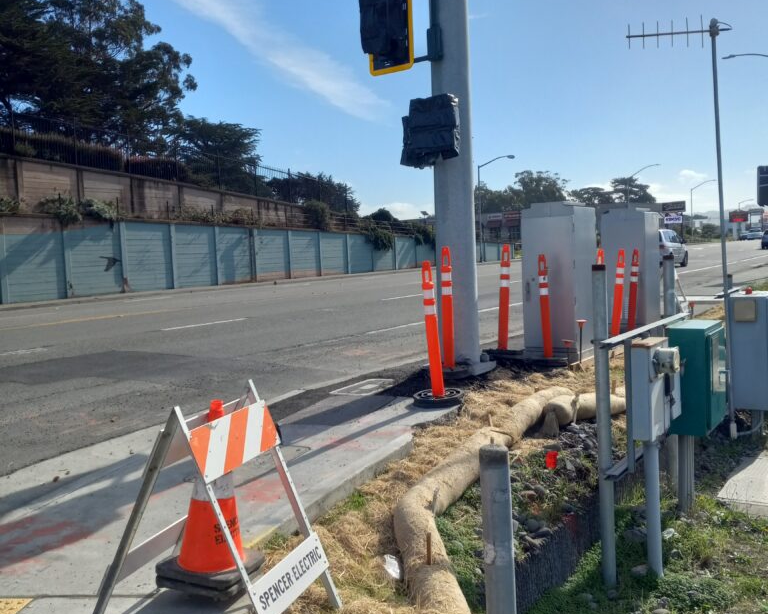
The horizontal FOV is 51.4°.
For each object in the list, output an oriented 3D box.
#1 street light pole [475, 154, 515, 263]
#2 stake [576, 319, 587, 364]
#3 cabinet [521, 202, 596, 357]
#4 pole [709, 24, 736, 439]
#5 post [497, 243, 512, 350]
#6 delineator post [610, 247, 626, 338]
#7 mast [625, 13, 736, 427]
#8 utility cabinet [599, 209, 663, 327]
[{"bbox_3d":[10.552,-9.231,74.938,3.700,10.000,0.350,0,4,27],"label":"street light pole"},{"bbox_3d":[1.948,0.341,7.887,0.090,0.436,0.090,2,4,28],"label":"stake"},{"bbox_3d":[2.010,-0.285,9.120,0.620,1.680,0.770,0,4,29],"label":"cabinet"},{"bbox_3d":[3.227,-0.718,7.578,0.080,3.969,0.080,-4,4,7],"label":"pole"},{"bbox_3d":[1.164,-0.089,7.669,0.100,1.038,0.100,3,4,28],"label":"post"},{"bbox_3d":[2.803,-0.184,9.568,0.100,1.045,0.100,5,4,27],"label":"delineator post"},{"bbox_3d":[2.901,-0.697,7.619,0.968,3.969,0.120,-4,4,7],"label":"mast"},{"bbox_3d":[3.490,-0.520,11.250,0.620,1.640,0.750,0,4,29],"label":"utility cabinet"}]

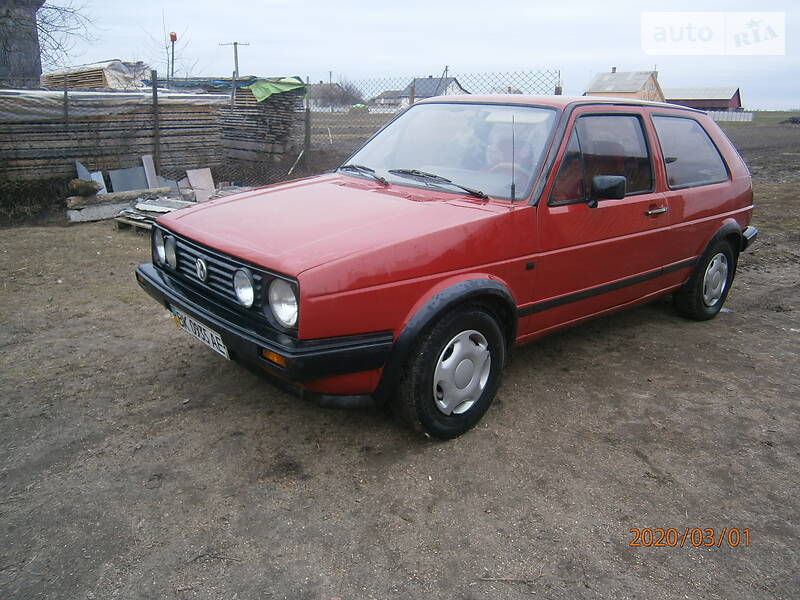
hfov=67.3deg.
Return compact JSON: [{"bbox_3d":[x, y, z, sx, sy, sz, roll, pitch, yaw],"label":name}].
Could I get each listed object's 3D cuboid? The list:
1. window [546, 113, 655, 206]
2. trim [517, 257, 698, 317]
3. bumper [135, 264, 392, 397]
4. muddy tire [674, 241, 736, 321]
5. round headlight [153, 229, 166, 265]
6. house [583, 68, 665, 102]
[{"bbox_3d":[0.978,-0.701,2.921,0.970,0.425,0.040,-13,4,-39],"label":"window"},{"bbox_3d":[1.153,-0.094,3.105,1.730,0.050,0.025,-12,22,-39],"label":"trim"},{"bbox_3d":[-0.715,0.016,2.512,0.410,0.155,1.610,-13,22,-40],"label":"bumper"},{"bbox_3d":[2.096,-0.152,4.118,0.576,0.576,0.180,-13,23,-39],"label":"muddy tire"},{"bbox_3d":[-1.112,-0.252,2.822,0.080,0.178,0.178,-13,22,-40],"label":"round headlight"},{"bbox_3d":[29.185,-26.466,78.675,7.284,6.437,7.750,-15,24,-42],"label":"house"}]

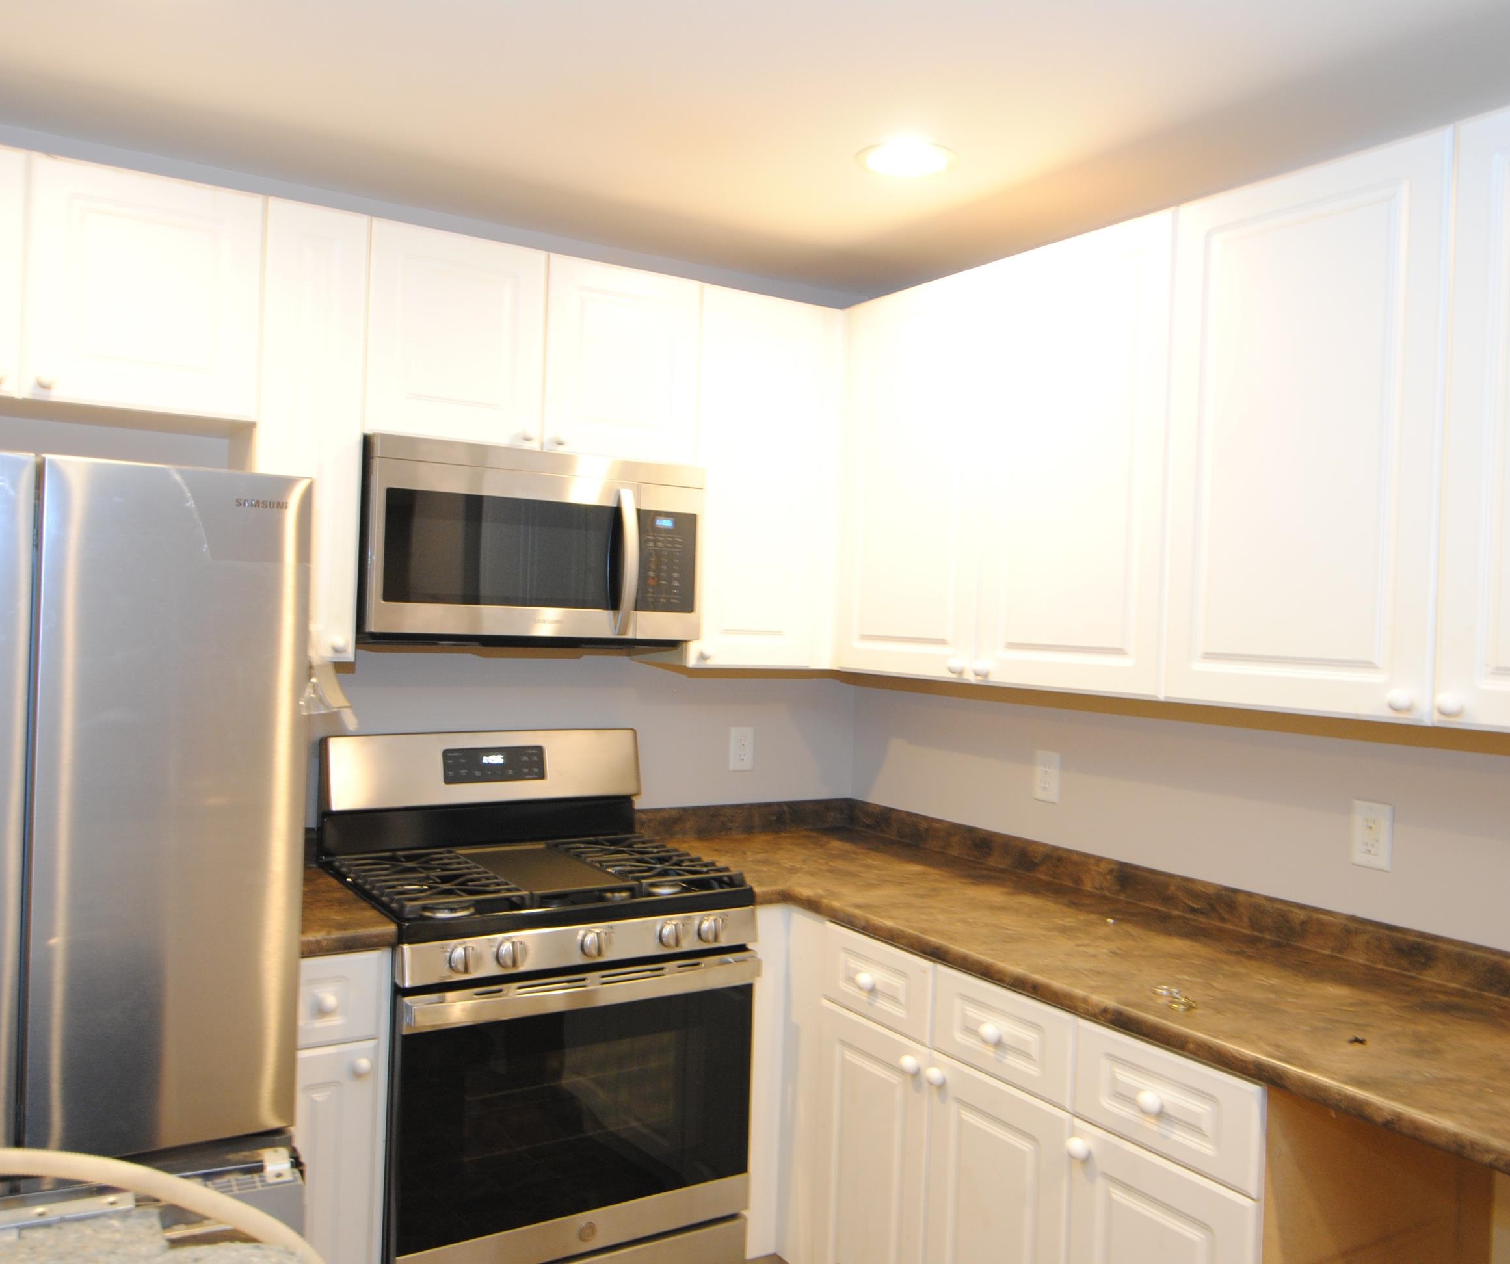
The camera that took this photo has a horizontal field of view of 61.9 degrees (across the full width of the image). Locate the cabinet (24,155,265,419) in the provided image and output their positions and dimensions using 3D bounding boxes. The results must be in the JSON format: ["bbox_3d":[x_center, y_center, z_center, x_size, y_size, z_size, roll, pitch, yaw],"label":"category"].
[{"bbox_3d":[-1.175,-0.616,2.397,0.383,0.424,0.312,1,1,-33],"label":"cabinet"}]

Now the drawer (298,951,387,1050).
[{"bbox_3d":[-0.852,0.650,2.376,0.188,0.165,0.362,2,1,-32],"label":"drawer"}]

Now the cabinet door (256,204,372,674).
[{"bbox_3d":[-0.864,-0.378,2.442,0.190,0.880,0.030,1,1,-33],"label":"cabinet door"}]

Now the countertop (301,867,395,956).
[{"bbox_3d":[-0.905,0.545,2.481,0.206,0.038,0.632,2,1,-32],"label":"countertop"}]

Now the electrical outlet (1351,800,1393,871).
[{"bbox_3d":[1.103,0.365,2.255,0.009,0.117,0.073,1,1,-33],"label":"electrical outlet"}]

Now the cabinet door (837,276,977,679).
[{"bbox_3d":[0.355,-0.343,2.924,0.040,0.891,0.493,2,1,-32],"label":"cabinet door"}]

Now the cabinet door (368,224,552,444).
[{"bbox_3d":[-0.620,-0.609,2.630,0.380,0.425,0.038,2,1,-32],"label":"cabinet door"}]

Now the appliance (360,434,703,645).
[{"bbox_3d":[-0.523,-0.179,2.788,0.760,0.413,0.385,1,1,-33],"label":"appliance"}]

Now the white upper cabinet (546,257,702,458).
[{"bbox_3d":[-0.368,-0.599,2.916,0.376,0.421,0.312,1,1,-33],"label":"white upper cabinet"}]

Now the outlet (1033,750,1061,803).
[{"bbox_3d":[0.675,0.337,2.920,0.009,0.114,0.072,1,1,-33],"label":"outlet"}]

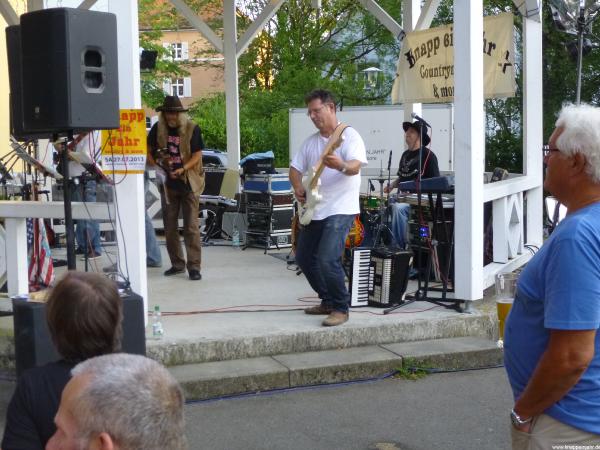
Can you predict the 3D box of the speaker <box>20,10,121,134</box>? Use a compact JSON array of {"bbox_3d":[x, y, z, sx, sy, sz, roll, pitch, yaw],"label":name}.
[{"bbox_3d":[-1.356,-0.907,5.360,0.435,0.685,0.385,2,5,39],"label":"speaker"}]

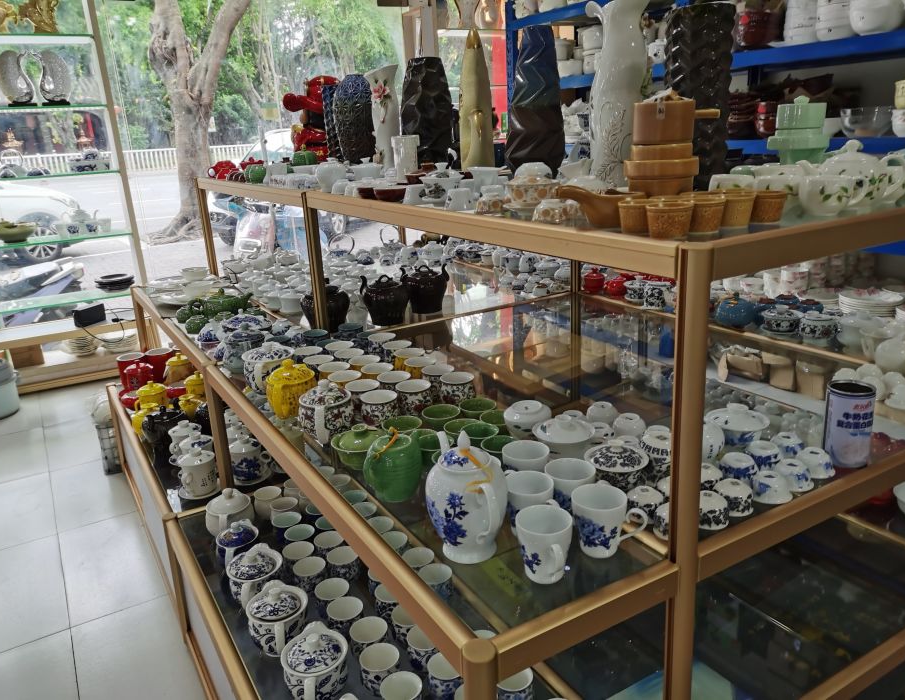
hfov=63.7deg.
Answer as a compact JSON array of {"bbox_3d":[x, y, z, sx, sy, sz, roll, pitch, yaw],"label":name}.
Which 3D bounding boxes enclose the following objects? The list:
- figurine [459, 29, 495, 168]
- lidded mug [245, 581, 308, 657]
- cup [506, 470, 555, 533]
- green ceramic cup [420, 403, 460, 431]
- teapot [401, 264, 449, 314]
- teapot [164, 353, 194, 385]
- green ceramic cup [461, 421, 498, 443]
[{"bbox_3d":[0.071,-0.795,2.348,0.112,0.440,0.105,-1,17,7],"label":"figurine"},{"bbox_3d":[-0.323,0.504,1.362,0.114,0.122,0.141,-8,18,-16],"label":"lidded mug"},{"bbox_3d":[0.118,0.223,1.010,0.071,0.079,0.096,-16,21,-35],"label":"cup"},{"bbox_3d":[-0.019,0.140,1.390,0.072,0.047,0.072,-3,17,1],"label":"green ceramic cup"},{"bbox_3d":[-0.082,-0.194,2.260,0.151,0.144,0.124,-6,17,-9],"label":"teapot"},{"bbox_3d":[-1.051,0.078,2.836,0.108,0.125,0.165,13,24,43],"label":"teapot"},{"bbox_3d":[0.050,0.162,1.282,0.066,0.043,0.066,-3,17,1],"label":"green ceramic cup"}]

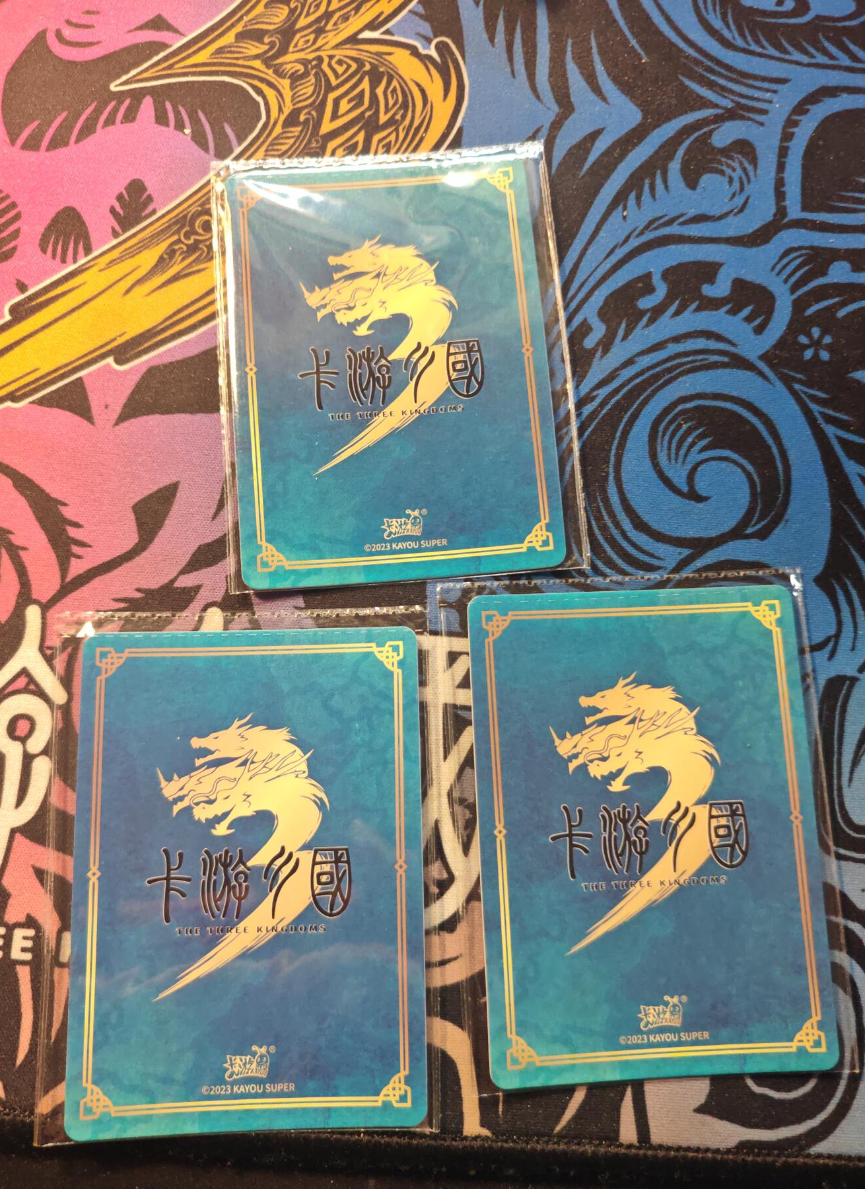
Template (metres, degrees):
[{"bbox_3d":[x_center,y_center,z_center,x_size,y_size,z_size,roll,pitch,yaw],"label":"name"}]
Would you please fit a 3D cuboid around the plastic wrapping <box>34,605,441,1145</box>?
[{"bbox_3d":[-0.035,0.049,0.163,0.070,0.002,0.092,-1,80,-2],"label":"plastic wrapping"}]

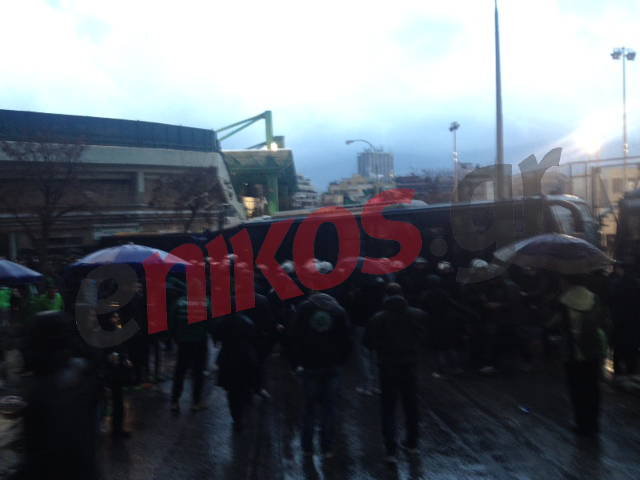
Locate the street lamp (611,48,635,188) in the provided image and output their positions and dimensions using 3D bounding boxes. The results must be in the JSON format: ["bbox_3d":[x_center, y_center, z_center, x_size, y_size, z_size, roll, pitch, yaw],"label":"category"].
[{"bbox_3d":[14.693,-3.398,30.860,1.150,11.700,0.600,-1,-1,-15],"label":"street lamp"}]

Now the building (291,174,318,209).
[{"bbox_3d":[-7.596,-12.583,255.811,17.000,27.000,15.000,-1,-1,-11],"label":"building"}]

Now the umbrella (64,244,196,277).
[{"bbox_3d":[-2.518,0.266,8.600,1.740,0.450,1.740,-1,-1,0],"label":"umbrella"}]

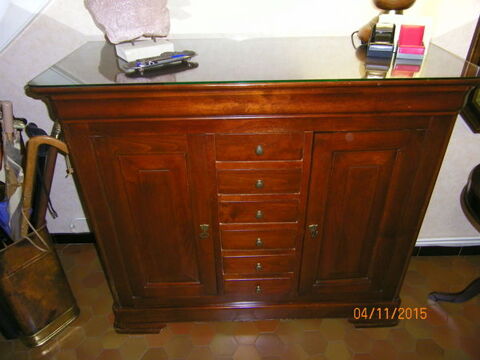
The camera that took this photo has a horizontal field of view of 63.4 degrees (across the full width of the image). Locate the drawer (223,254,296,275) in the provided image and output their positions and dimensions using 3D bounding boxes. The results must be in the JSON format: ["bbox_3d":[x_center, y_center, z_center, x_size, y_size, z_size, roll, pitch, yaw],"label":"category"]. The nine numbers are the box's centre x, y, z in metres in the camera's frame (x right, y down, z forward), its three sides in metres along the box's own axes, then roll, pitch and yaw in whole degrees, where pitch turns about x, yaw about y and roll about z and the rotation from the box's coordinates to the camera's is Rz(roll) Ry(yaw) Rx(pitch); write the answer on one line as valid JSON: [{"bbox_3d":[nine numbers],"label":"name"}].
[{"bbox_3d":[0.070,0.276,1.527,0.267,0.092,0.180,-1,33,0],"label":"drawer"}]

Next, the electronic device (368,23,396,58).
[{"bbox_3d":[0.442,-0.442,1.222,0.073,0.092,0.065,3,33,7],"label":"electronic device"}]

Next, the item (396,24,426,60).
[{"bbox_3d":[0.526,-0.429,1.199,0.075,0.092,0.070,3,33,7],"label":"item"}]

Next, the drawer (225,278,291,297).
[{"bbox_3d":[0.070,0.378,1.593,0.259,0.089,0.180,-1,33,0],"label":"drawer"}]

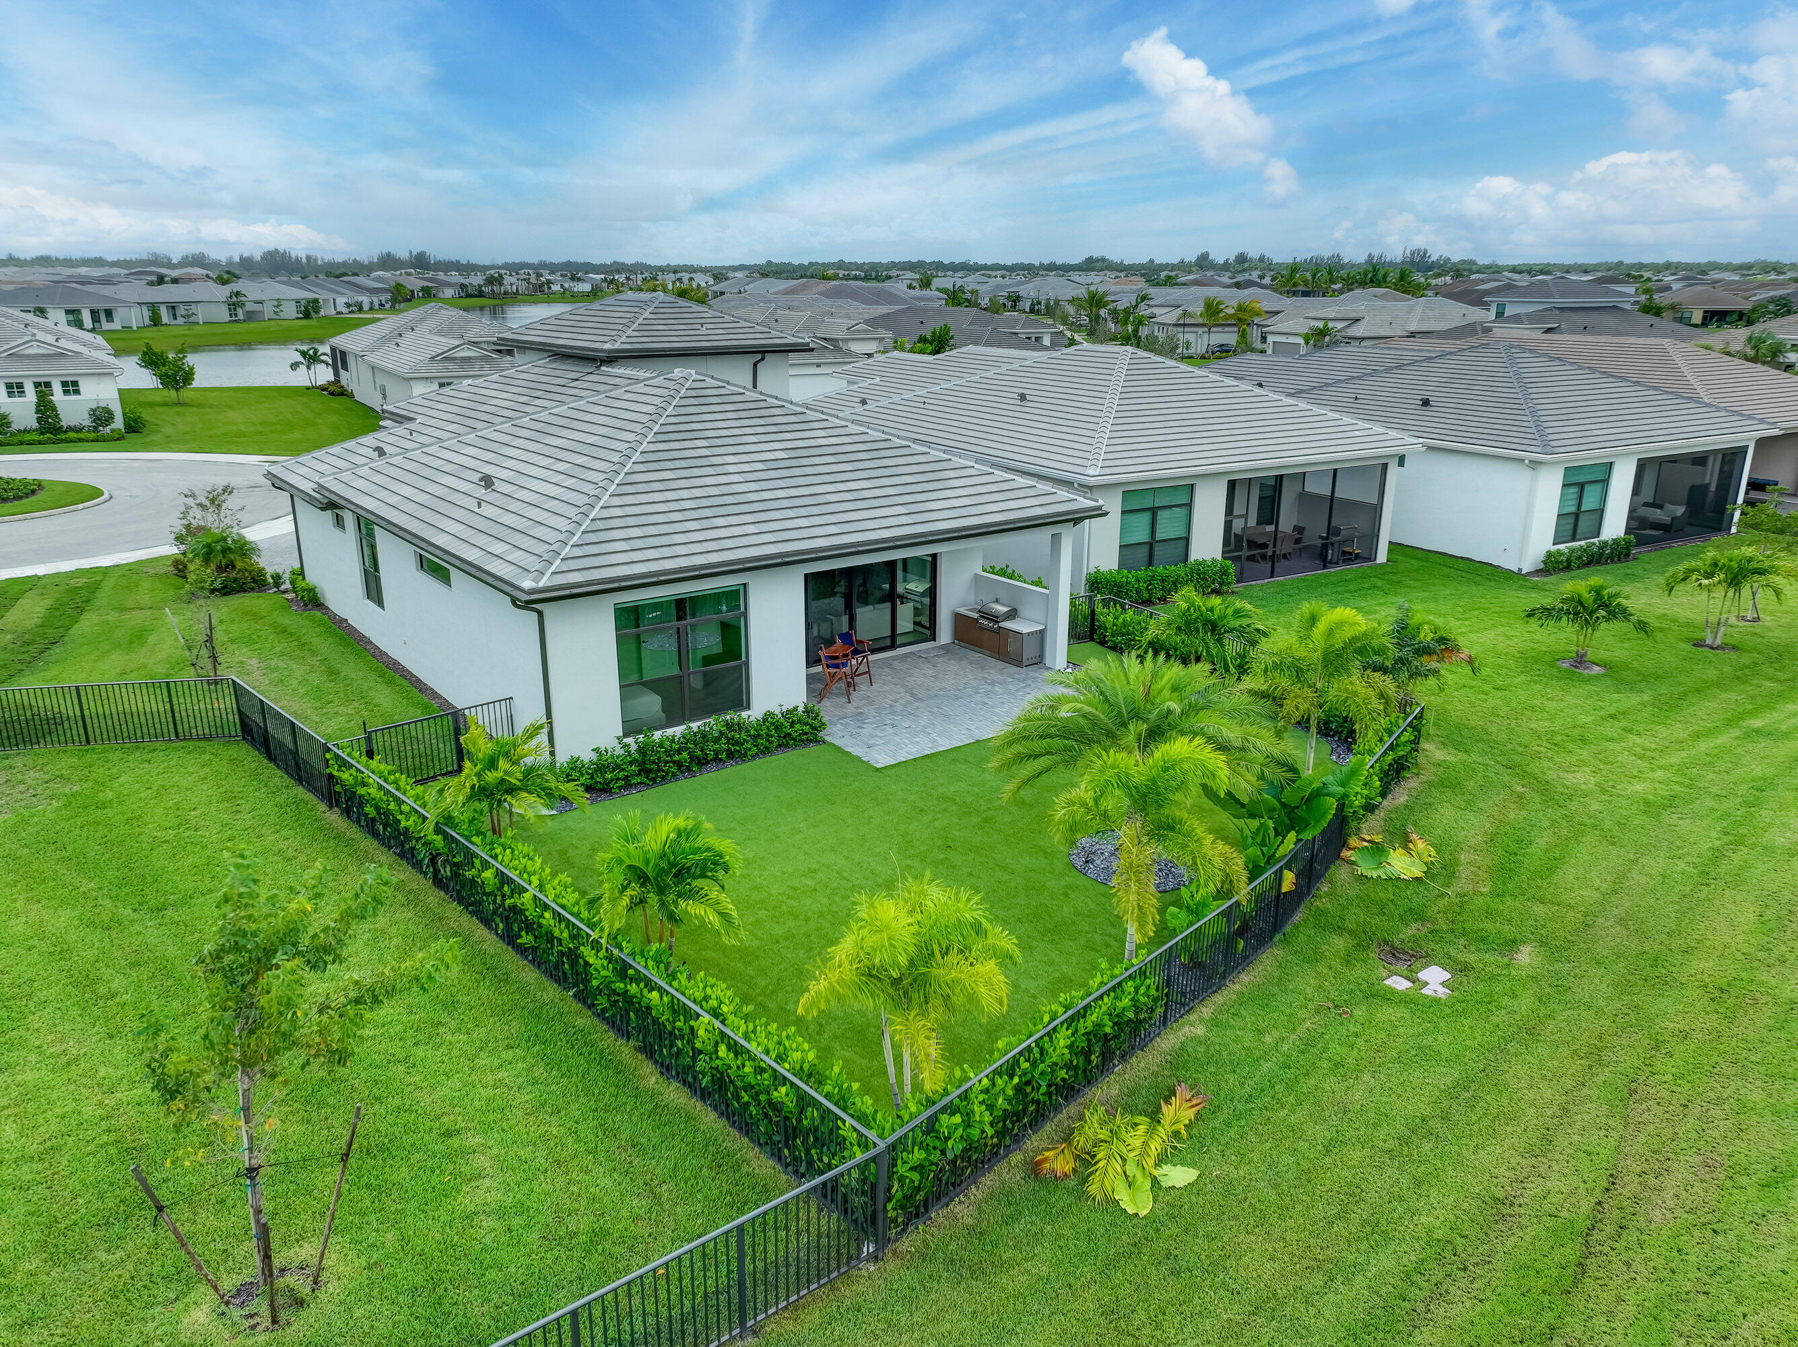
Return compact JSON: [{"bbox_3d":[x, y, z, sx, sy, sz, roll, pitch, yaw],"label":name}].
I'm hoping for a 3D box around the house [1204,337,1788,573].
[{"bbox_3d":[20.206,-9.991,50.162,13.400,6.600,21.500,-10,20,-28],"label":"house"}]

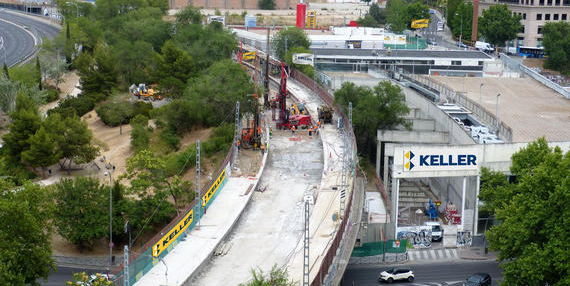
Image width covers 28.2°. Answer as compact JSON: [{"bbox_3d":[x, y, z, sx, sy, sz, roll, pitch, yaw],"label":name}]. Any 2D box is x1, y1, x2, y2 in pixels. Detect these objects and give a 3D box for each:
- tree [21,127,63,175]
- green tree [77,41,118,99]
[{"bbox_3d":[-37.633,1.406,175.124,6.503,8.065,6.503,1,13,0],"label":"tree"},{"bbox_3d":[-37.838,-14.555,228.719,8.498,11.790,8.498,1,13,0],"label":"green tree"}]

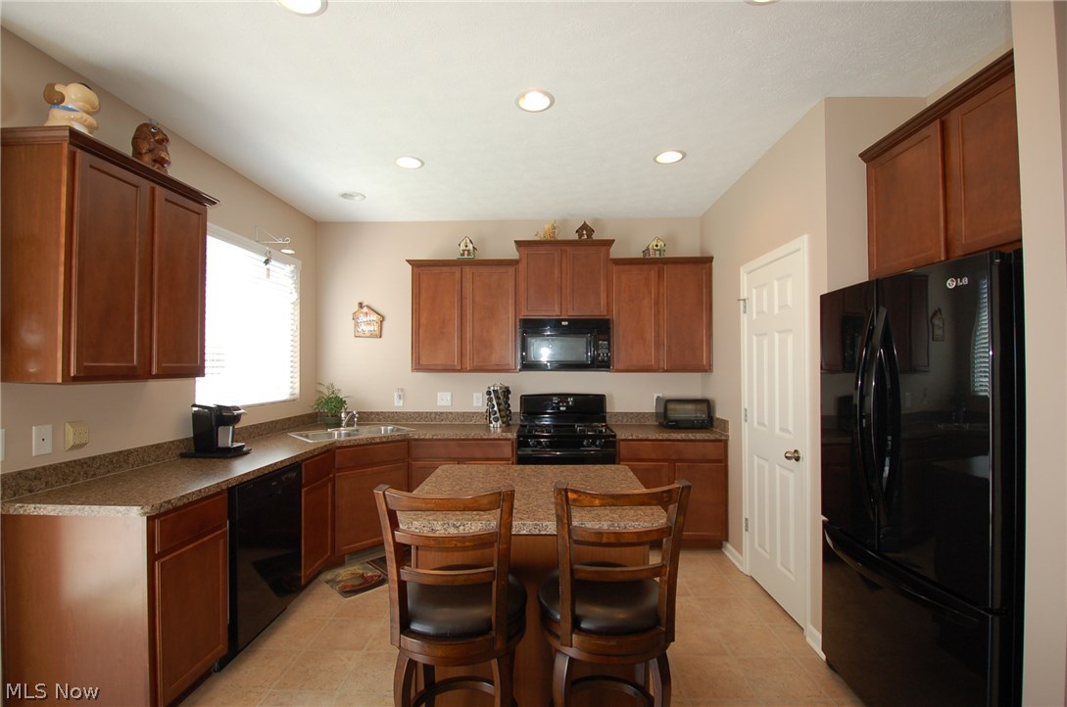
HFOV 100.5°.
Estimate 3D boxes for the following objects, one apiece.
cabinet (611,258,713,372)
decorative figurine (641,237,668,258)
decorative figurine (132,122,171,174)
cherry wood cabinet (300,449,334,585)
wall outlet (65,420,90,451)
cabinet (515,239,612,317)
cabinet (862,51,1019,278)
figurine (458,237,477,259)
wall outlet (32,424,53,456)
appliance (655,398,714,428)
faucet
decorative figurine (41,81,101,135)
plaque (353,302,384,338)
[{"bbox_3d":[1.080,-0.308,3.845,0.843,0.939,0.364,0,-1,2],"label":"cabinet"},{"bbox_3d":[1.027,-0.892,3.755,0.205,0.180,0.140,0,-1,2],"label":"decorative figurine"},{"bbox_3d":[-1.844,-0.953,2.165,0.151,0.268,0.141,1,-2,-28],"label":"decorative figurine"},{"bbox_3d":[-1.730,1.079,3.001,0.610,0.870,0.420,0,-1,2],"label":"cherry wood cabinet"},{"bbox_3d":[-2.065,0.372,2.021,0.035,0.126,0.106,0,-1,2],"label":"wall outlet"},{"bbox_3d":[0.267,-0.615,3.859,0.800,0.655,0.350,0,-1,2],"label":"cabinet"},{"bbox_3d":[1.757,-0.666,1.728,0.340,0.660,0.890,0,-1,2],"label":"cabinet"},{"bbox_3d":[-0.576,-0.883,3.771,0.157,0.197,0.131,0,-1,-1],"label":"figurine"},{"bbox_3d":[-2.061,0.367,1.866,0.008,0.124,0.075,0,-1,2],"label":"wall outlet"},{"bbox_3d":[1.284,0.503,3.773,0.385,0.240,0.290,0,-1,2],"label":"appliance"},{"bbox_3d":[-1.526,0.530,3.655,0.091,0.202,0.222,1,-2,-42],"label":"faucet"},{"bbox_3d":[-1.888,-0.958,1.817,0.165,0.250,0.155,1,-2,-43],"label":"decorative figurine"},{"bbox_3d":[-1.519,-0.308,4.097,0.293,0.333,0.020,0,-1,2],"label":"plaque"}]

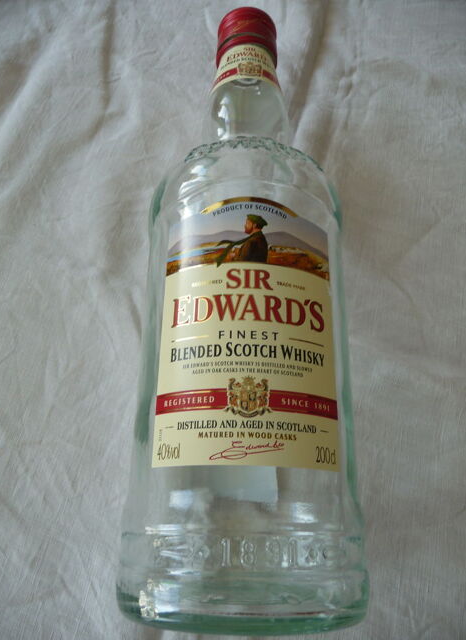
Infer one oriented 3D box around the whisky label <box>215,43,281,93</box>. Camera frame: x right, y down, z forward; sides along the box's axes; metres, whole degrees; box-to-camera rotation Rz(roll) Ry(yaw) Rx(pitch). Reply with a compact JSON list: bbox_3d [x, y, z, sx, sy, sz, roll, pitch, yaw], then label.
[{"bbox_3d":[0.010,-0.154,0.344,0.051,0.051,0.033,2,69,-2],"label":"whisky label"}]

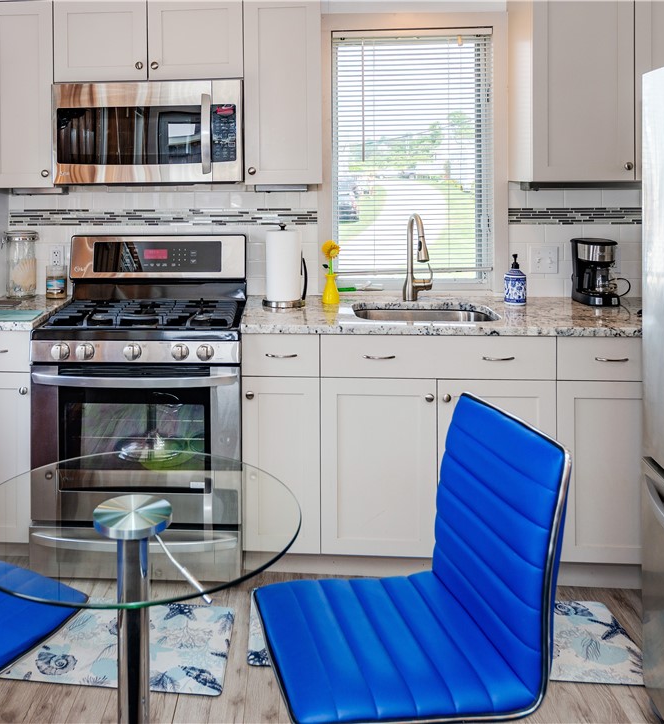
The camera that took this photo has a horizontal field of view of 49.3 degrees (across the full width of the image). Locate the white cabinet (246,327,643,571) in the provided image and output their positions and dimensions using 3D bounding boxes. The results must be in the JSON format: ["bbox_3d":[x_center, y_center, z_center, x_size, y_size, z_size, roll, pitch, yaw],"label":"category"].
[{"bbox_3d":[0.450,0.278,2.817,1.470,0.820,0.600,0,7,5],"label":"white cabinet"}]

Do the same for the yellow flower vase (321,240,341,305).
[{"bbox_3d":[-0.001,-0.371,3.009,0.080,0.255,0.080,0,7,5],"label":"yellow flower vase"}]

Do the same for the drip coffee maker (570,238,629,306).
[{"bbox_3d":[1.069,-0.363,2.943,0.145,0.255,0.200,-1,7,-3],"label":"drip coffee maker"}]

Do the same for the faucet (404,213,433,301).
[{"bbox_3d":[0.351,-0.427,2.968,0.120,0.360,0.220,-2,7,-11],"label":"faucet"}]

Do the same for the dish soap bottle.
[{"bbox_3d":[0.743,-0.331,2.936,0.090,0.208,0.090,0,7,5],"label":"dish soap bottle"}]

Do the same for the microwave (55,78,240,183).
[{"bbox_3d":[-0.712,-0.929,3.046,0.757,0.410,0.400,0,7,5],"label":"microwave"}]

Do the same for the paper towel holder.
[{"bbox_3d":[-0.191,-0.392,2.972,0.180,0.335,0.180,0,7,5],"label":"paper towel holder"}]

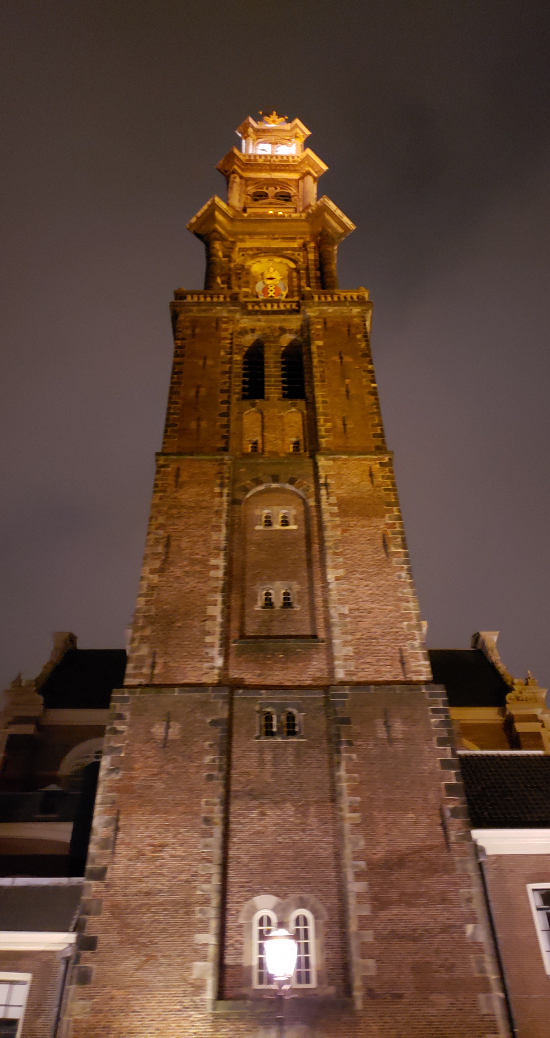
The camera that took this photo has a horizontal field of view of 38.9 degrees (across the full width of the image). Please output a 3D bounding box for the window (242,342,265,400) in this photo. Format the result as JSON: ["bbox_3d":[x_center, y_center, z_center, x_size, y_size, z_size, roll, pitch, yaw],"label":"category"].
[{"bbox_3d":[-1.109,-7.742,40.280,1.128,5.047,0.300,0,-44,-1],"label":"window"}]

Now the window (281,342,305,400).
[{"bbox_3d":[0.930,-7.759,40.317,1.127,5.040,0.300,0,-44,-1],"label":"window"}]

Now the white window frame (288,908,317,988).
[{"bbox_3d":[0.755,11.409,20.776,0.713,1.918,0.150,0,-44,-1],"label":"white window frame"}]

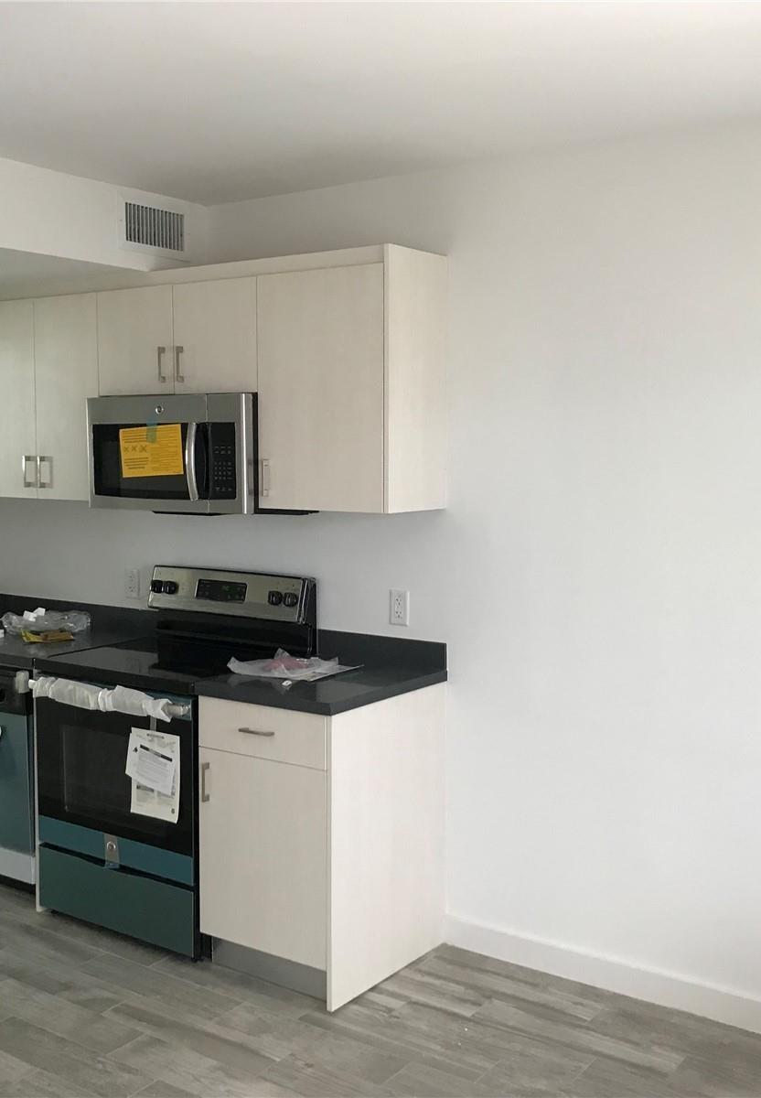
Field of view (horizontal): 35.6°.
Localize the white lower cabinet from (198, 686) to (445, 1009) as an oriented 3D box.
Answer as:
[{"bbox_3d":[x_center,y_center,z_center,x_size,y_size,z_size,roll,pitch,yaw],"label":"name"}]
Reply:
[{"bbox_3d":[-0.175,0.888,3.835,0.523,0.880,0.620,3,6,35],"label":"white lower cabinet"}]

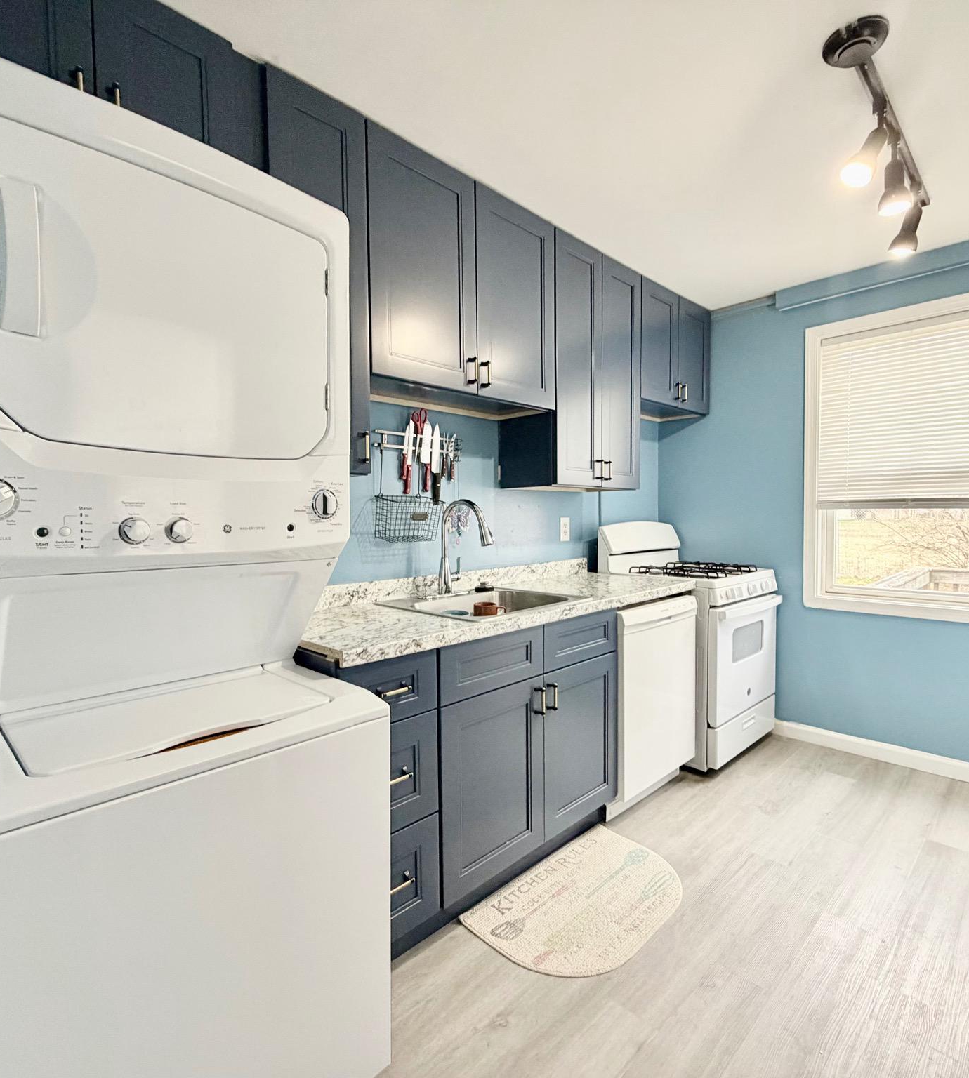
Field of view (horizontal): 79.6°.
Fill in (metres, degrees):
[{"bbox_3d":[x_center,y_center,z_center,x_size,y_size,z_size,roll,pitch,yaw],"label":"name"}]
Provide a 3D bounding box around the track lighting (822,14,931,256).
[{"bbox_3d":[1.282,-1.171,1.824,1.110,0.255,0.170,-3,3,-45],"label":"track lighting"}]

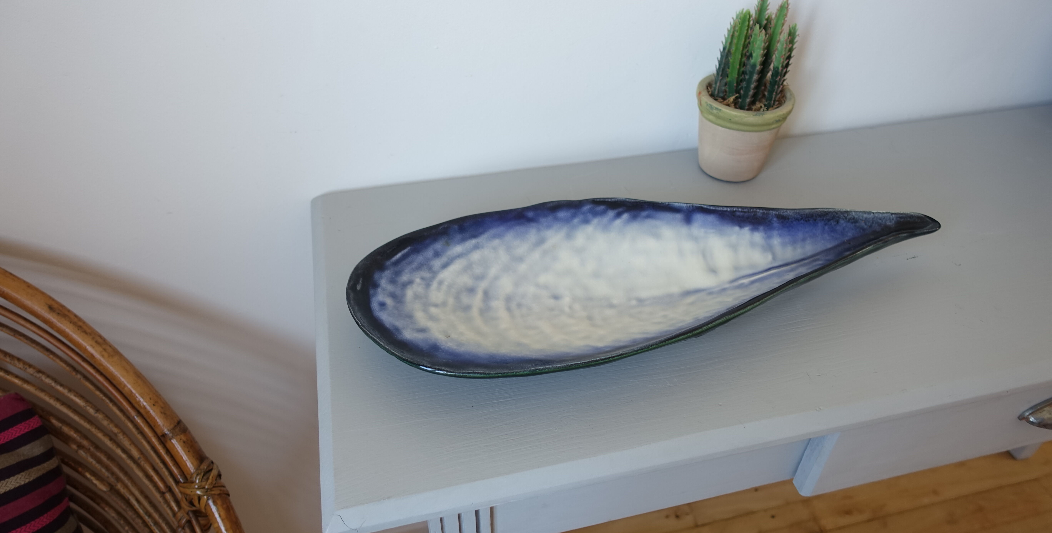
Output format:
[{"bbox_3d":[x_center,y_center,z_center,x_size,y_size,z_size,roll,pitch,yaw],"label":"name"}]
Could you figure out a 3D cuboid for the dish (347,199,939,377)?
[{"bbox_3d":[0.107,0.010,0.568,0.486,0.065,0.190,-10,41,-13],"label":"dish"}]

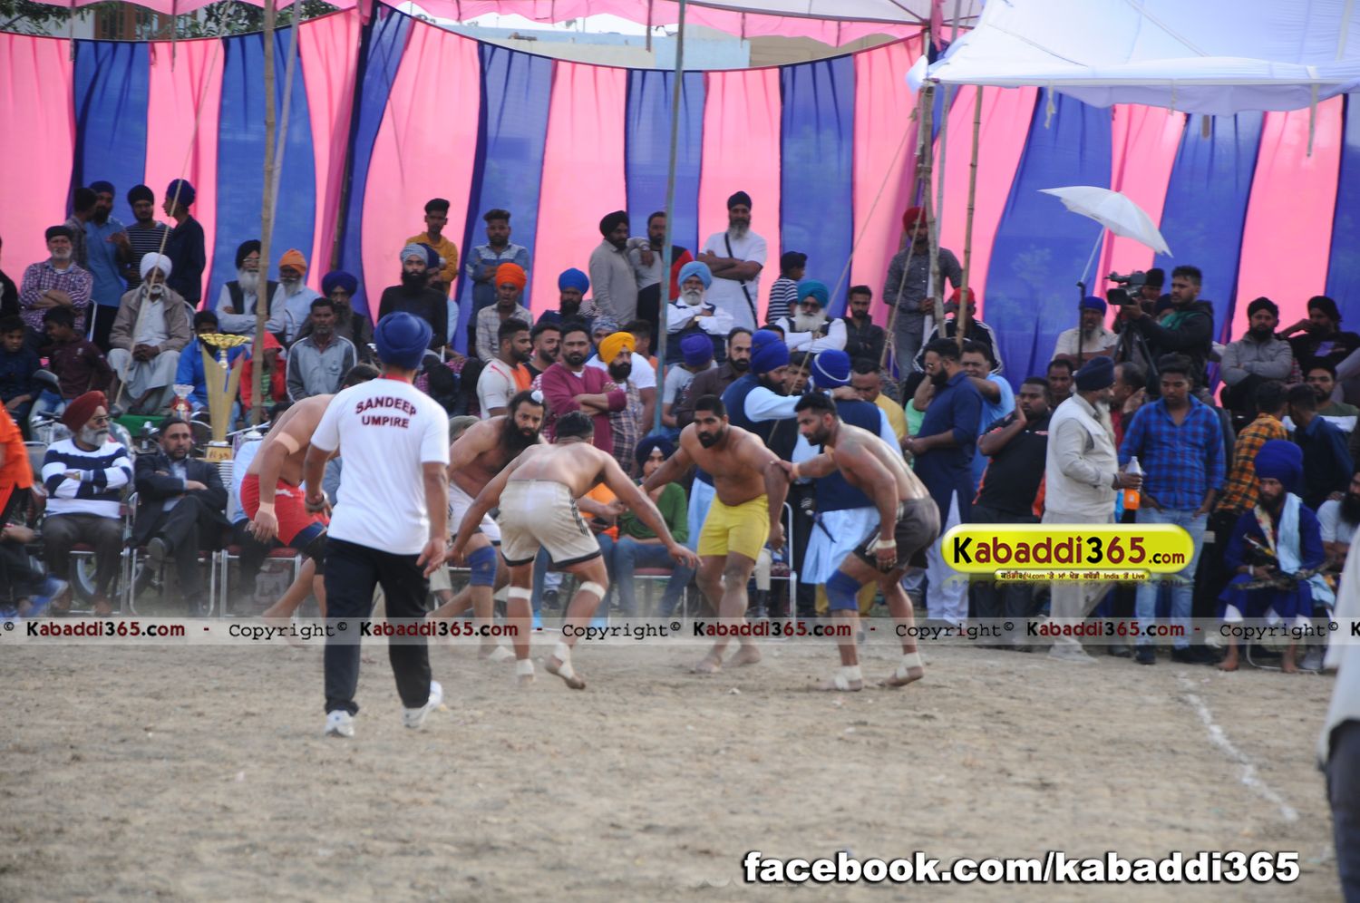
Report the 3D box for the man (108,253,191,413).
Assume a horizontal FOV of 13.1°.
[{"bbox_3d":[-4.051,-0.906,45.300,0.620,1.220,0.820,2,1,2],"label":"man"}]

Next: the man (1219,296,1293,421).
[{"bbox_3d":[4.505,-0.619,46.300,0.570,1.250,0.750,3,1,5],"label":"man"}]

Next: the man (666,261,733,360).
[{"bbox_3d":[0.116,-0.735,43.008,0.560,1.300,0.720,2,1,-2],"label":"man"}]

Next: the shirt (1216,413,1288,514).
[{"bbox_3d":[3.400,0.079,35.000,0.480,0.640,0.330,9,-2,20],"label":"shirt"}]

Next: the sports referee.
[{"bbox_3d":[-1.298,0.312,25.400,0.620,1.822,0.460,2,1,7],"label":"sports referee"}]

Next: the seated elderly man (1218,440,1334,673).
[{"bbox_3d":[3.472,0.614,34.600,0.660,1.372,0.800,2,1,12],"label":"seated elderly man"}]

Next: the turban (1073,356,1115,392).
[{"bbox_3d":[2.417,-0.459,34.600,0.250,0.210,0.220,8,1,12],"label":"turban"}]

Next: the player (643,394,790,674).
[{"bbox_3d":[0.193,0.448,32.200,0.700,1.513,0.600,2,1,22],"label":"player"}]

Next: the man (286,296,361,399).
[{"bbox_3d":[-2.577,-0.548,42.700,0.530,1.170,0.720,2,1,0],"label":"man"}]

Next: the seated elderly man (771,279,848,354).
[{"bbox_3d":[0.934,-0.629,43.008,0.560,1.250,0.720,2,1,3],"label":"seated elderly man"}]

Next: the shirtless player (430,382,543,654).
[{"bbox_3d":[-1.104,0.413,33.100,0.780,1.520,0.620,2,1,37],"label":"shirtless player"}]

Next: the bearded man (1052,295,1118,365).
[{"bbox_3d":[3.160,-0.602,46.300,0.560,1.240,0.780,2,1,-3],"label":"bearded man"}]

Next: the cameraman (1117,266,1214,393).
[{"bbox_3d":[3.278,-0.388,40.010,0.620,1.730,0.520,1,1,-37],"label":"cameraman"}]

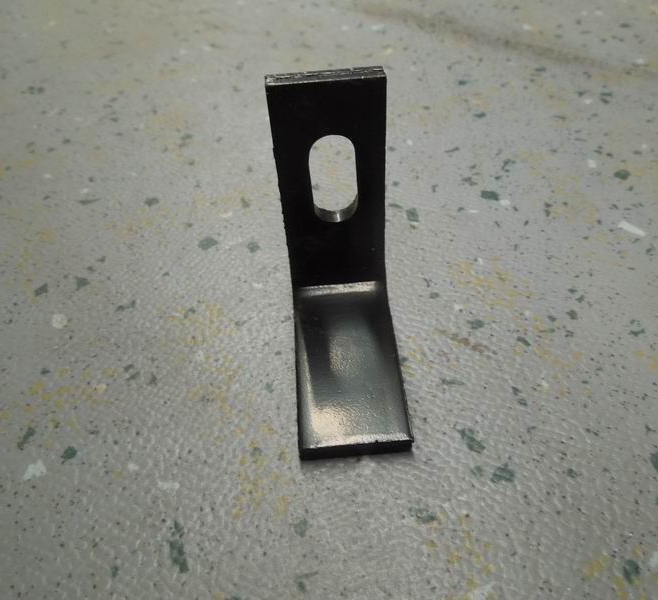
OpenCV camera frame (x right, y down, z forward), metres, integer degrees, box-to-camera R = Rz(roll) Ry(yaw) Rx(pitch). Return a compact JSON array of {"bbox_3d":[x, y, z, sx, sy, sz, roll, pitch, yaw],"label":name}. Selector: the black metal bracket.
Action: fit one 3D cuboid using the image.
[{"bbox_3d":[0.004,-0.007,0.157,0.032,0.077,0.068,-5,47,0],"label":"black metal bracket"}]

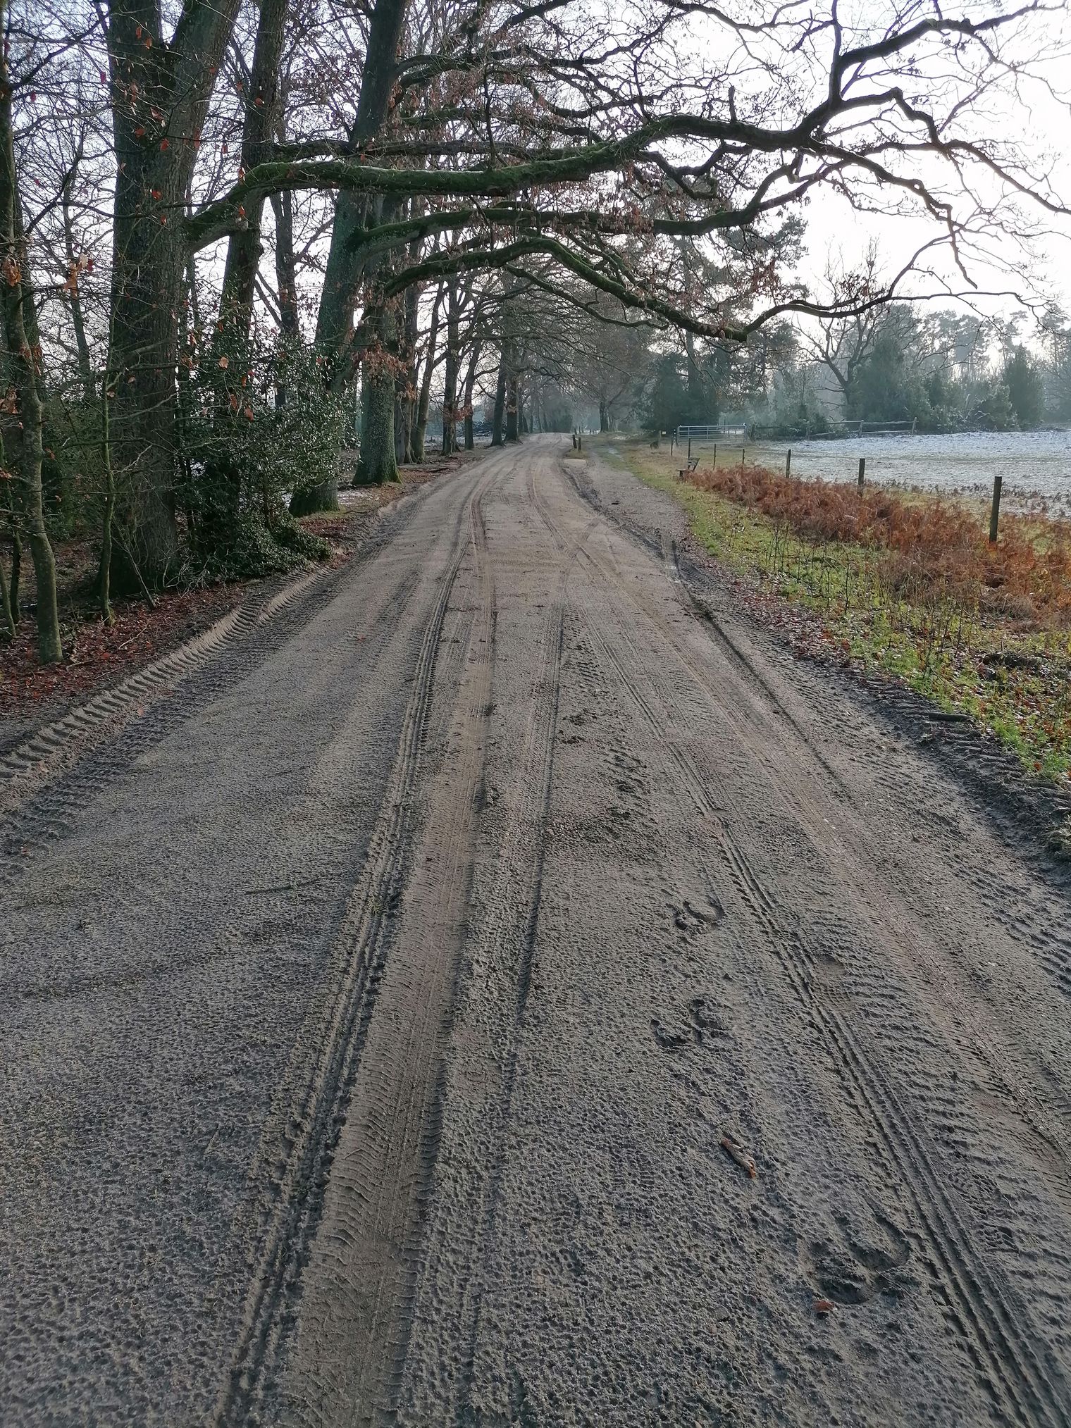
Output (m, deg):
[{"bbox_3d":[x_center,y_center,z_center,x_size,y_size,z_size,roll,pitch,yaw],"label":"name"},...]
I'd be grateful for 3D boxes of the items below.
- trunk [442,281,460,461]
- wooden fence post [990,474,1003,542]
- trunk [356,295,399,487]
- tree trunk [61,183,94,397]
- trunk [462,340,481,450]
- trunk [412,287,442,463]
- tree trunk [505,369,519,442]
[{"bbox_3d":[-3.763,-15.265,49.754,0.660,7.316,0.660,-1,15,-4],"label":"trunk"},{"bbox_3d":[6.120,-2.680,14.805,0.100,0.922,0.100,6,16,21],"label":"wooden fence post"},{"bbox_3d":[-3.949,-8.059,27.867,1.000,4.558,1.000,-2,15,-7],"label":"trunk"},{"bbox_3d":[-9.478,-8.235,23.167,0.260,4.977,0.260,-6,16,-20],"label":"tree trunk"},{"bbox_3d":[-3.264,-16.743,58.671,0.520,5.565,0.520,5,15,-5],"label":"trunk"},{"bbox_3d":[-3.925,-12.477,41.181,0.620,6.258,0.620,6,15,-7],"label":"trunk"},{"bbox_3d":[-1.583,-21.068,76.146,0.880,4.851,0.880,0,15,-1],"label":"tree trunk"}]

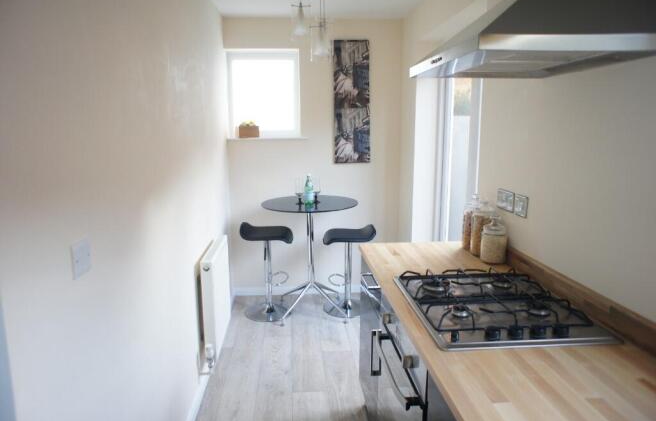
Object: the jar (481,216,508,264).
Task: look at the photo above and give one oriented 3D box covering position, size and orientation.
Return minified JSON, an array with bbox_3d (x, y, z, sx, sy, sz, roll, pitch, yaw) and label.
[{"bbox_3d":[0.725,0.123,1.884,0.108,0.198,0.108,0,10,0],"label":"jar"}]

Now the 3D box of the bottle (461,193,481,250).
[{"bbox_3d":[0.705,0.051,2.073,0.106,0.271,0.106,0,10,0],"label":"bottle"}]

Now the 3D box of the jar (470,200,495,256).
[{"bbox_3d":[0.709,0.080,1.976,0.106,0.249,0.106,0,10,0],"label":"jar"}]

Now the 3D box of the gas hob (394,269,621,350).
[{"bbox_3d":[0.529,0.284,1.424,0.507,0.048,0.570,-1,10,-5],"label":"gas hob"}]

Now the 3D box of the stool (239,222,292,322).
[{"bbox_3d":[-0.482,0.474,3.562,0.410,0.745,0.400,-1,10,-5],"label":"stool"}]

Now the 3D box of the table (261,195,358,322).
[{"bbox_3d":[-0.137,0.389,3.571,0.775,0.905,0.775,-1,10,-5],"label":"table"}]

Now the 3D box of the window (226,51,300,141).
[{"bbox_3d":[-0.535,-0.985,3.733,0.600,0.735,0.090,-1,10,-5],"label":"window"}]

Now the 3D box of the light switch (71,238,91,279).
[{"bbox_3d":[-0.609,0.119,1.085,0.010,0.086,0.086,-1,10,-5],"label":"light switch"}]

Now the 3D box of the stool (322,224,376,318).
[{"bbox_3d":[0.162,0.476,3.624,0.420,0.710,0.400,-1,10,-5],"label":"stool"}]

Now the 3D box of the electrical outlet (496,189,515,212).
[{"bbox_3d":[0.802,-0.044,1.984,0.010,0.086,0.148,-1,10,-5],"label":"electrical outlet"}]

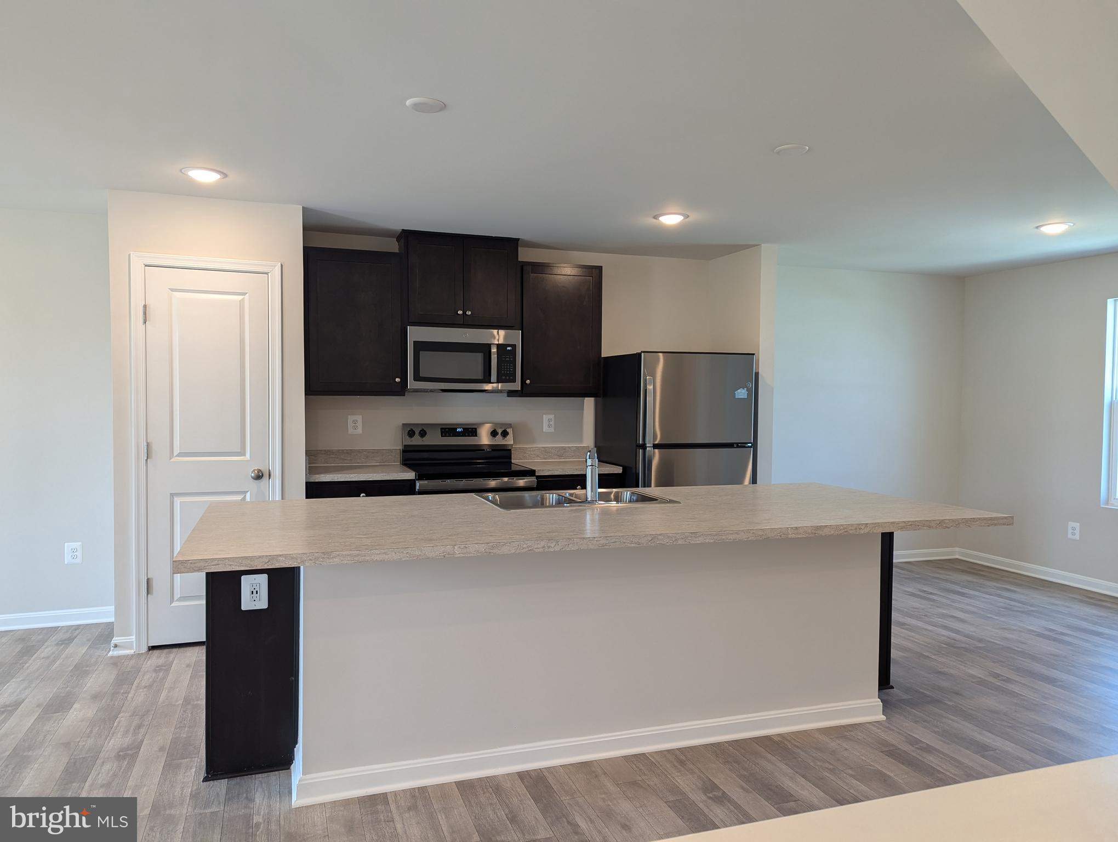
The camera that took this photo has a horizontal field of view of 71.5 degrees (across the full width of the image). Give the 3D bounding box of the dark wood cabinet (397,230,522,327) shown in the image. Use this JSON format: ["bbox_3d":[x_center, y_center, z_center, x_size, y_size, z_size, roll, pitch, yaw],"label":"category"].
[{"bbox_3d":[-0.674,-0.914,5.194,0.780,0.608,0.338,0,2,-19],"label":"dark wood cabinet"}]

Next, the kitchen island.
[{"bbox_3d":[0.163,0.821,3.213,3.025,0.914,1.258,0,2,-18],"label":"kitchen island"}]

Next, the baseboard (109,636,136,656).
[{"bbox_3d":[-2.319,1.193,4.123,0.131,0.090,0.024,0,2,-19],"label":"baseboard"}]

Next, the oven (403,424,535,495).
[{"bbox_3d":[-0.600,0.628,5.079,0.757,1.193,0.685,0,2,-19],"label":"oven"}]

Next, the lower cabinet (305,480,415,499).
[{"bbox_3d":[-1.274,0.781,4.881,0.623,0.884,0.633,0,2,-19],"label":"lower cabinet"}]

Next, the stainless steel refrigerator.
[{"bbox_3d":[0.800,0.382,5.458,0.838,1.685,0.795,0,2,-19],"label":"stainless steel refrigerator"}]

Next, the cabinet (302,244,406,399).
[{"bbox_3d":[-1.320,-0.613,4.986,0.613,0.907,0.328,0,2,-19],"label":"cabinet"}]

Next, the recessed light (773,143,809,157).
[{"bbox_3d":[0.996,-1.154,3.328,0.142,0.015,0.142,0,2,0],"label":"recessed light"}]

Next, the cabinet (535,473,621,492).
[{"bbox_3d":[0.023,0.783,5.343,0.581,0.877,0.628,0,2,-19],"label":"cabinet"}]

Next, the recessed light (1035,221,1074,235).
[{"bbox_3d":[2.994,-1.159,4.689,0.200,0.035,0.200,0,2,-19],"label":"recessed light"}]

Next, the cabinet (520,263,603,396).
[{"bbox_3d":[-0.035,-0.617,5.429,0.600,0.907,0.328,0,2,-19],"label":"cabinet"}]

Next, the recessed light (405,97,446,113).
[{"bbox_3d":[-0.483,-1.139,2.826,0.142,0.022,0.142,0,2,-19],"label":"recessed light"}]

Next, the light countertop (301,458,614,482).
[{"bbox_3d":[-0.626,0.319,5.087,1.985,0.038,0.641,0,2,-19],"label":"light countertop"}]

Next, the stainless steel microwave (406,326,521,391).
[{"bbox_3d":[-0.657,-0.403,5.196,0.757,0.409,0.398,0,2,-19],"label":"stainless steel microwave"}]

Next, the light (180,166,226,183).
[{"bbox_3d":[-1.705,-1.179,3.733,0.204,0.022,0.204,0,2,-19],"label":"light"}]

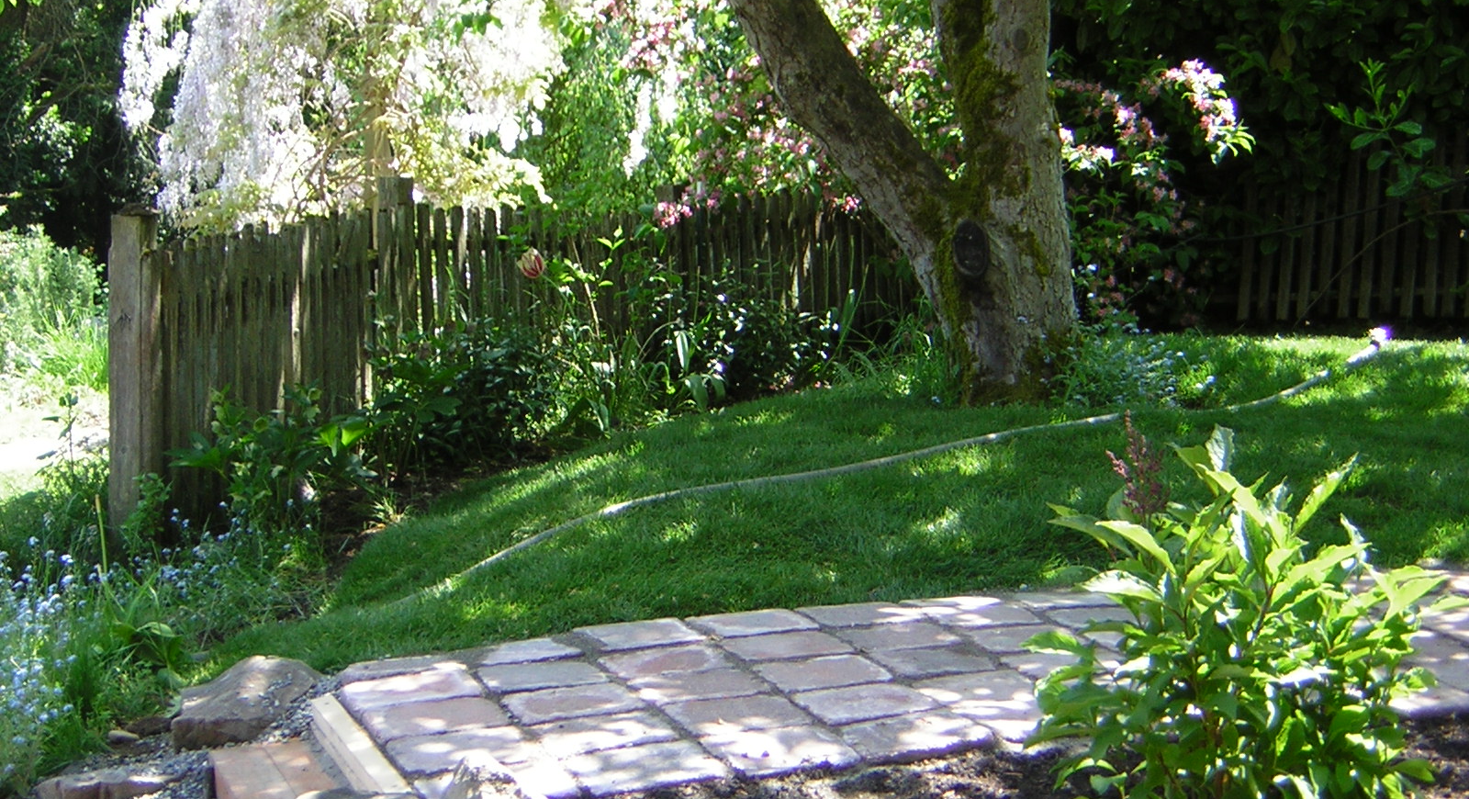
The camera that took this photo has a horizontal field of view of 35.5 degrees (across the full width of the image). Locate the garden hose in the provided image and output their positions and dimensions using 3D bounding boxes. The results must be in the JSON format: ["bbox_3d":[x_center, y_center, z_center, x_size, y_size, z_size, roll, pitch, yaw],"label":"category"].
[{"bbox_3d":[0.690,0.103,6.070,3.550,0.210,0.300,-7,14,-36],"label":"garden hose"}]

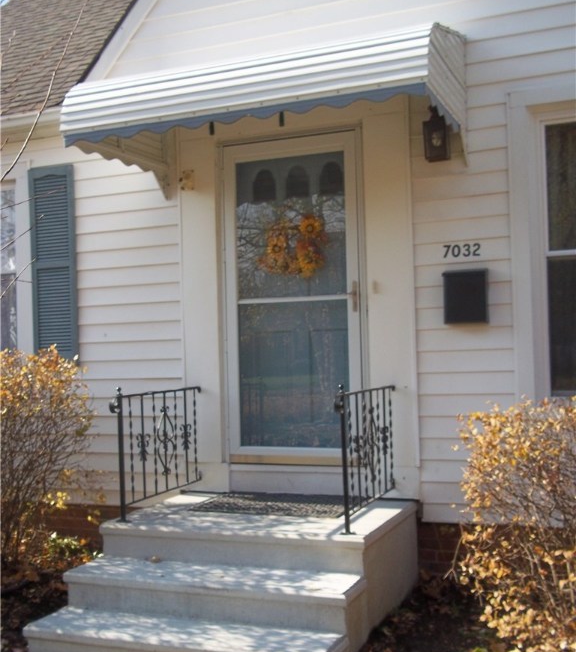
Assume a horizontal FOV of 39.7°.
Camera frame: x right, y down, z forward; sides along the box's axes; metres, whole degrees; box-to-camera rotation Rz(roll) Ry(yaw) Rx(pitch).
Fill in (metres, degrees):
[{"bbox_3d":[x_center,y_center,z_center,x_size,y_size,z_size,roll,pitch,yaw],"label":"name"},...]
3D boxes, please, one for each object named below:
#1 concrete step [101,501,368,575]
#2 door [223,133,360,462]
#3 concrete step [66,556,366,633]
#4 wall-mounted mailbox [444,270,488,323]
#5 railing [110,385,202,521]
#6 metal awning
[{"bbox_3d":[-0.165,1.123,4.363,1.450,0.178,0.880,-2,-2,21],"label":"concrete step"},{"bbox_3d":[0.012,-0.188,5.124,0.915,2.060,0.055,-2,-2,21],"label":"door"},{"bbox_3d":[-0.366,1.278,3.826,1.450,0.178,0.330,-2,-2,21],"label":"concrete step"},{"bbox_3d":[1.041,-0.171,4.681,0.260,0.315,0.100,-2,-2,21],"label":"wall-mounted mailbox"},{"bbox_3d":[-0.761,0.707,4.814,0.065,0.735,1.010,-2,-2,21],"label":"railing"},{"bbox_3d":[-0.097,-1.320,4.554,2.030,0.780,1.200,-2,-2,21],"label":"metal awning"}]

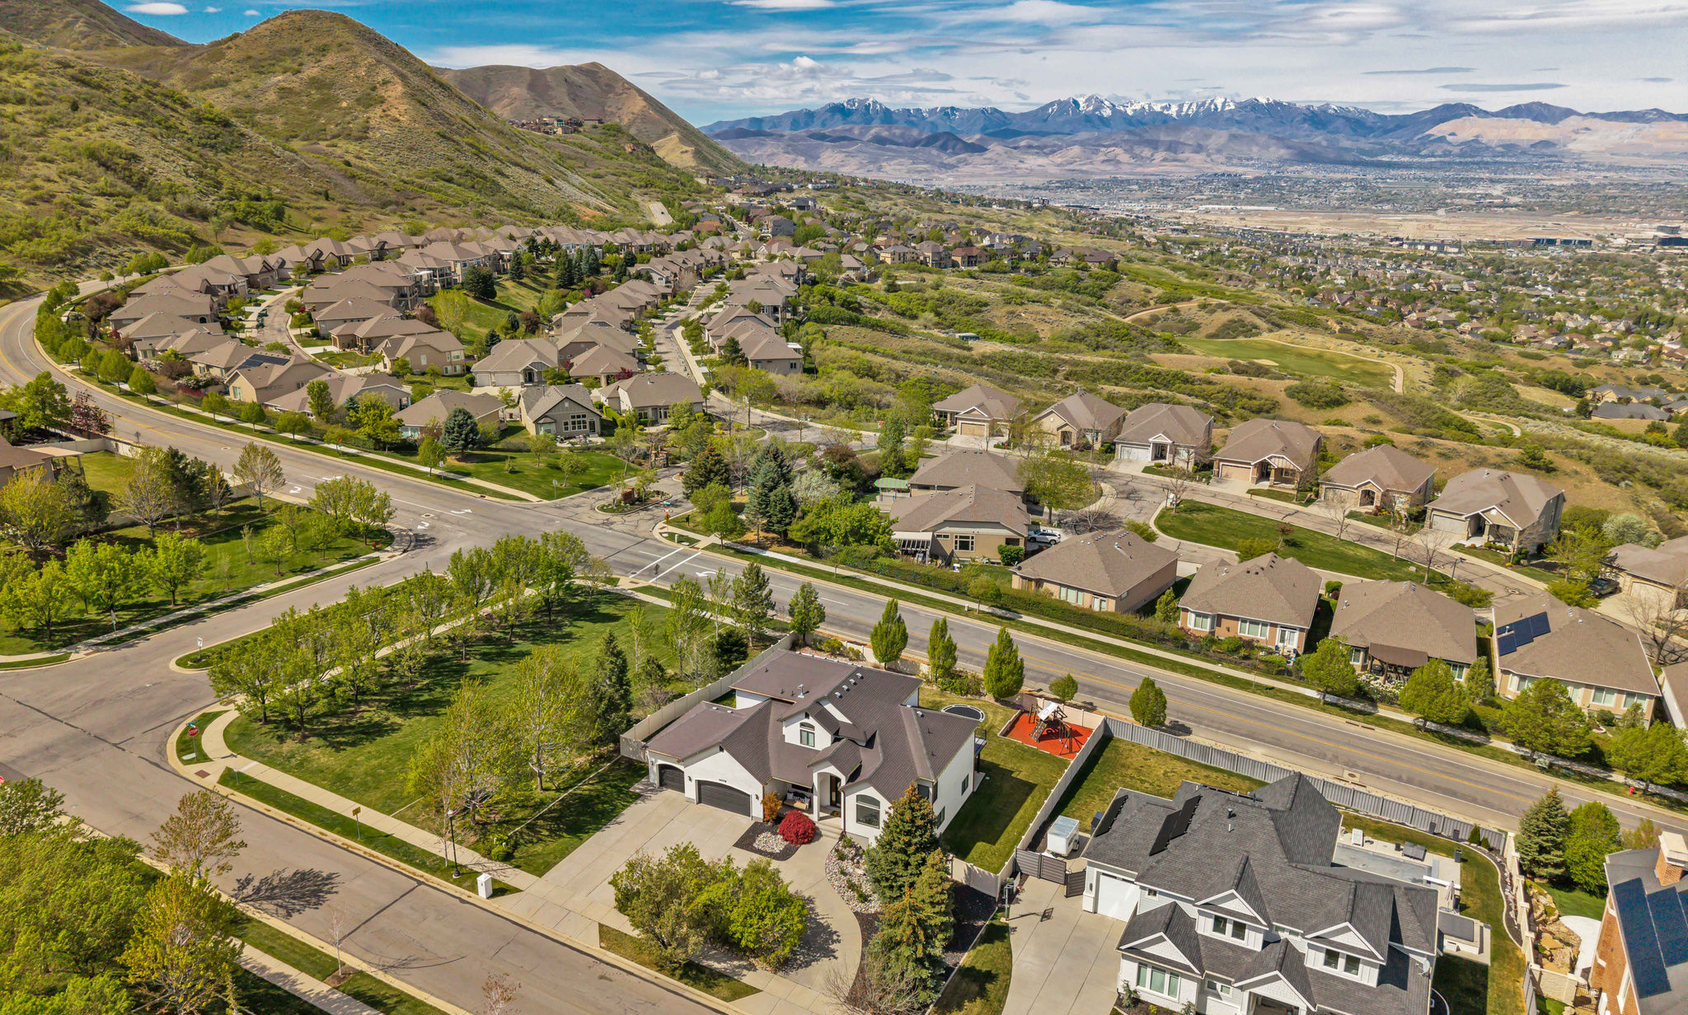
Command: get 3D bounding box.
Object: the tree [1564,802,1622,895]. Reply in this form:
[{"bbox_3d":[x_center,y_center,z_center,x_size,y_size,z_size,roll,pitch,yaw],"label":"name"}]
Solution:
[{"bbox_3d":[56.960,25.740,88.660,4.450,6.930,4.450,0,17,0],"label":"tree"}]

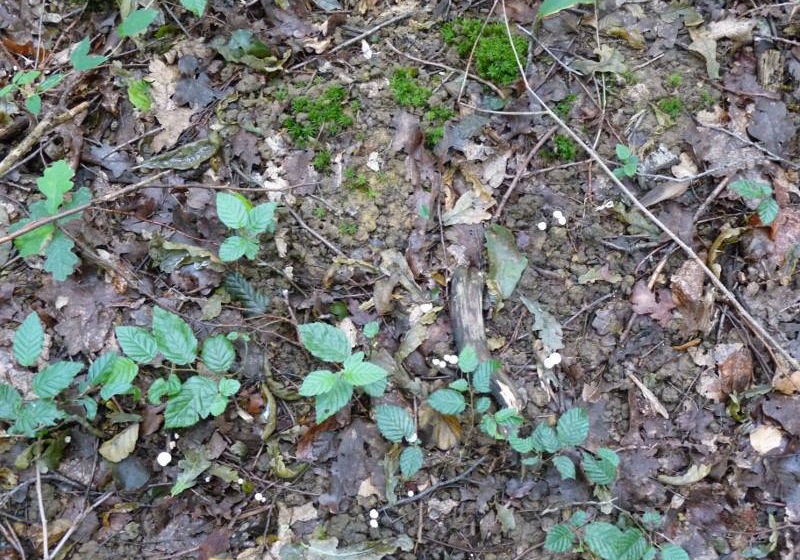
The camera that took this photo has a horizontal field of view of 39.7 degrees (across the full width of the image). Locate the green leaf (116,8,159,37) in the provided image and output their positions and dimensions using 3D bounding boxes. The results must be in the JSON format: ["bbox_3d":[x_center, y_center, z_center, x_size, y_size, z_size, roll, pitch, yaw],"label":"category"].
[{"bbox_3d":[-0.316,-0.310,1.334,0.057,0.012,0.031,-35,69,-16],"label":"green leaf"}]

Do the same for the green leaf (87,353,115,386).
[{"bbox_3d":[-0.305,0.092,1.138,0.022,0.012,0.041,28,67,13],"label":"green leaf"}]

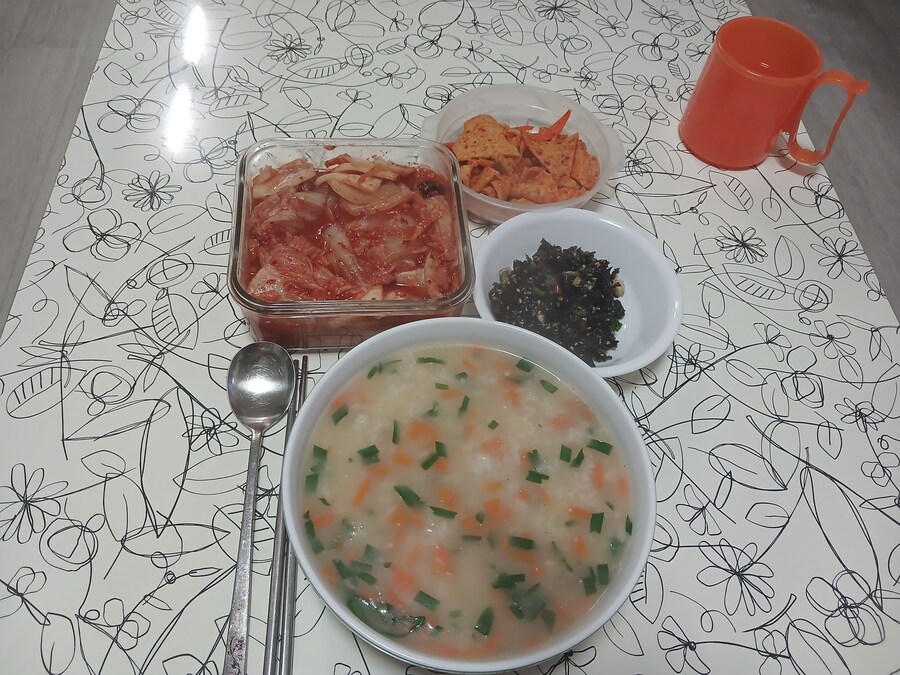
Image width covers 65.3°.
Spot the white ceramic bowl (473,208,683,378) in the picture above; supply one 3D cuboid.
[{"bbox_3d":[0.083,-0.024,0.482,0.140,0.040,0.140,3,57,-5],"label":"white ceramic bowl"}]

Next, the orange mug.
[{"bbox_3d":[0.269,-0.197,0.588,0.135,0.088,0.088,11,57,1],"label":"orange mug"}]

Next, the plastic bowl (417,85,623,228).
[{"bbox_3d":[0.057,-0.139,0.556,0.161,0.037,0.140,6,57,-3],"label":"plastic bowl"}]

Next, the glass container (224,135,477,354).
[{"bbox_3d":[-0.066,-0.065,0.477,0.152,0.065,0.152,-2,57,-8],"label":"glass container"}]

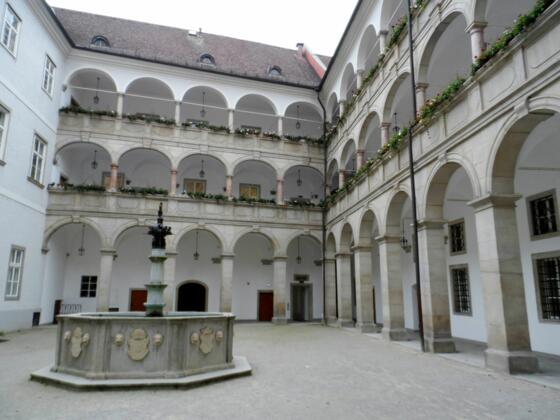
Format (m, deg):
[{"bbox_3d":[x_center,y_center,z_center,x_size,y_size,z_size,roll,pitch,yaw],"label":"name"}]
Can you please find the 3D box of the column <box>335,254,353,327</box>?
[{"bbox_3d":[3.877,4.807,23.355,0.811,4.368,0.853,3,-13,-8],"label":"column"}]

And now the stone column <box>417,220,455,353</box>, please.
[{"bbox_3d":[5.215,2.528,13.117,0.774,4.276,0.876,2,-13,-7],"label":"stone column"}]

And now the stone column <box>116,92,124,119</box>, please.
[{"bbox_3d":[-10.383,-6.619,25.248,0.468,1.726,0.468,4,-13,-14],"label":"stone column"}]

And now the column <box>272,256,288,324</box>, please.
[{"bbox_3d":[0.019,5.019,24.422,0.860,4.139,0.759,4,-13,-16],"label":"column"}]

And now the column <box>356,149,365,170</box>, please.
[{"bbox_3d":[4.449,-2.378,21.401,0.468,1.726,0.468,3,-13,-8],"label":"column"}]

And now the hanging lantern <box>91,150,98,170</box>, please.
[{"bbox_3d":[-12.088,-3.270,25.345,0.428,1.344,0.428,4,-13,-16],"label":"hanging lantern"}]

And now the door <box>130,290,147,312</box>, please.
[{"bbox_3d":[-8.844,6.049,24.573,1.170,1.860,0.120,4,-13,-15],"label":"door"}]

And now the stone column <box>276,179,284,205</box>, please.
[{"bbox_3d":[0.019,-1.169,25.662,0.445,1.791,0.445,4,-13,-16],"label":"stone column"}]

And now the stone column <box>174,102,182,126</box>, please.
[{"bbox_3d":[-6.506,-6.158,24.830,0.420,1.780,0.420,4,-13,-15],"label":"stone column"}]

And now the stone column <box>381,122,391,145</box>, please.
[{"bbox_3d":[4.778,-3.211,17.585,0.468,1.629,0.468,2,-13,-7],"label":"stone column"}]

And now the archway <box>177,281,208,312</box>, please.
[{"bbox_3d":[-5.985,6.304,26.714,2.145,2.662,0.312,4,-13,-14],"label":"archway"}]

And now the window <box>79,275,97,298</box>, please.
[{"bbox_3d":[-11.765,4.761,24.009,1.040,1.270,0.150,4,-13,-15],"label":"window"}]

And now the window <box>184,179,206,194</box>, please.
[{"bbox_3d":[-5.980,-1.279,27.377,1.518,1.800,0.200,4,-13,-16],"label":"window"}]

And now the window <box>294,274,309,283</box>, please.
[{"bbox_3d":[1.597,5.072,28.982,1.120,0.529,0.143,4,-13,-16],"label":"window"}]

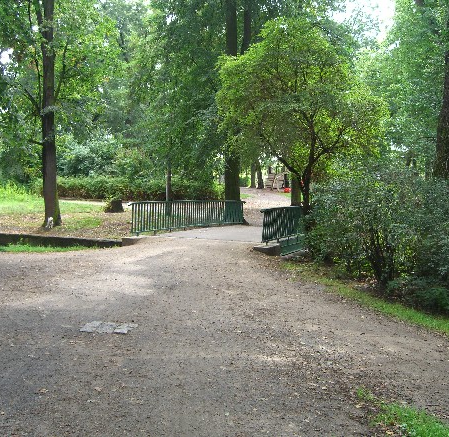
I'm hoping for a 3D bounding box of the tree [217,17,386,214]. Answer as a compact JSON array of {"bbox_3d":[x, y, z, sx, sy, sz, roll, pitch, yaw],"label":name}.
[{"bbox_3d":[2.142,-2.392,17.800,4.700,6.300,4.500,0,2,0],"label":"tree"}]

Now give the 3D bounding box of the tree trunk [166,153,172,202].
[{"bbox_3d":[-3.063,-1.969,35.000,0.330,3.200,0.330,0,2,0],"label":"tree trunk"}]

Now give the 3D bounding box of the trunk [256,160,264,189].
[{"bbox_3d":[3.008,-3.782,55.000,0.600,2.500,0.600,0,2,0],"label":"trunk"}]

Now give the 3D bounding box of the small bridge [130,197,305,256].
[{"bbox_3d":[0.749,0.170,21.800,4.300,1.600,8.600,1,2,25],"label":"small bridge"}]

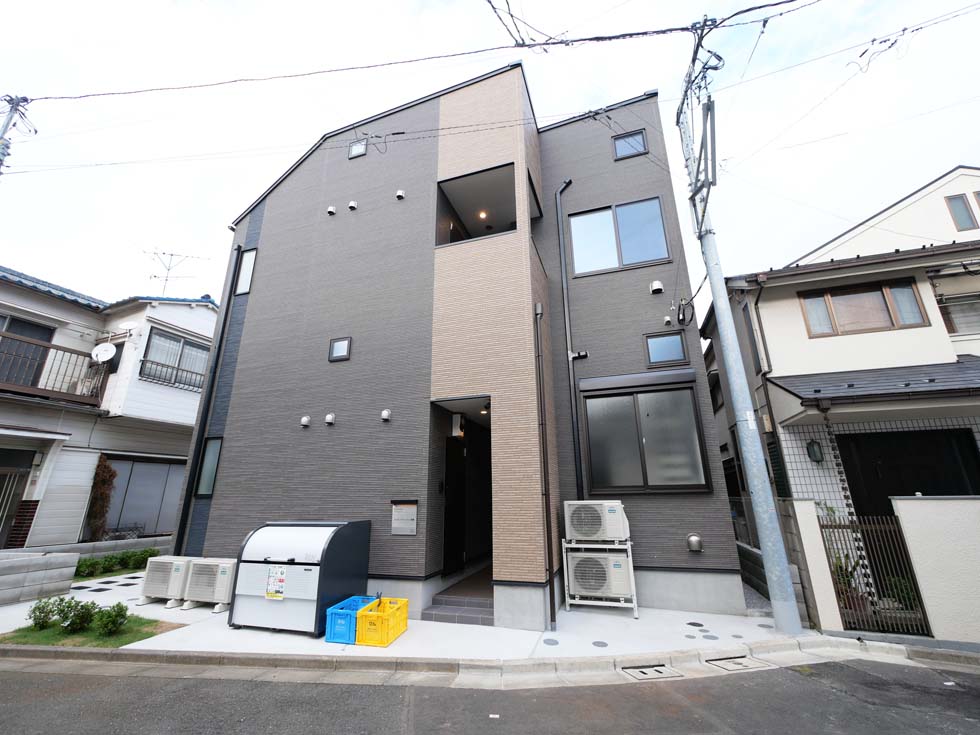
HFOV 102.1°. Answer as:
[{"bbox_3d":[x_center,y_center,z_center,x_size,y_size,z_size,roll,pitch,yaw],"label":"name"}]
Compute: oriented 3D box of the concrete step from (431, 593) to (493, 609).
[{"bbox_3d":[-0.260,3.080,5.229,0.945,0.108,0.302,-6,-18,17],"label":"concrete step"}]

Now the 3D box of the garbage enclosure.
[{"bbox_3d":[-2.390,2.604,5.074,1.318,1.155,0.899,-6,-18,17],"label":"garbage enclosure"}]

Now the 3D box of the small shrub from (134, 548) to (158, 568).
[{"bbox_3d":[-7.358,4.109,8.498,0.419,0.411,0.403,-6,-18,17],"label":"small shrub"}]

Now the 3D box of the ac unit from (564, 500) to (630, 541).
[{"bbox_3d":[1.480,2.115,5.483,0.814,0.507,0.294,-6,-18,17],"label":"ac unit"}]

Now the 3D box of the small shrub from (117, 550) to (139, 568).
[{"bbox_3d":[-7.916,4.191,8.649,0.370,0.350,0.370,-6,-18,17],"label":"small shrub"}]

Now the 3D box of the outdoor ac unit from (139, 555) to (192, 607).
[{"bbox_3d":[-4.709,3.174,5.894,0.806,0.604,0.349,-6,-18,17],"label":"outdoor ac unit"}]

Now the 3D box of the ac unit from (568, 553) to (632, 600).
[{"bbox_3d":[1.491,2.810,5.407,0.790,0.530,0.280,-6,-18,17],"label":"ac unit"}]

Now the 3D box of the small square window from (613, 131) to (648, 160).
[{"bbox_3d":[2.602,-4.119,7.350,0.593,0.573,0.101,-6,-18,17],"label":"small square window"}]

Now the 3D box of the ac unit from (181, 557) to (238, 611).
[{"bbox_3d":[-3.888,3.085,5.641,0.814,0.604,0.349,-6,-18,17],"label":"ac unit"}]

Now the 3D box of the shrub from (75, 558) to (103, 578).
[{"bbox_3d":[-7.892,3.941,7.797,0.390,0.330,0.390,-6,-18,17],"label":"shrub"}]

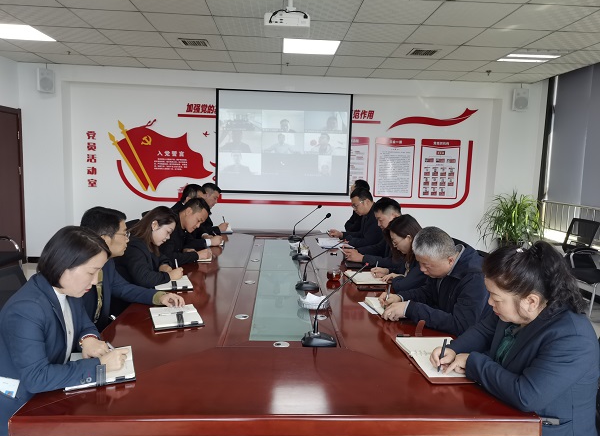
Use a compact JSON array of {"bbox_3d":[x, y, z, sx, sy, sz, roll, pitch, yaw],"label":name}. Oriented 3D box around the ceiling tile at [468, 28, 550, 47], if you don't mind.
[{"bbox_3d":[1.936,-1.693,4.410,0.600,0.020,0.600,1,6,-3],"label":"ceiling tile"}]

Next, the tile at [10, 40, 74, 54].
[{"bbox_3d":[-2.909,-1.950,5.349,0.600,0.020,0.600,1,6,-3],"label":"tile"}]

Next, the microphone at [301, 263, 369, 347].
[{"bbox_3d":[0.149,0.340,1.902,0.280,0.335,0.120,2,6,-3],"label":"microphone"}]

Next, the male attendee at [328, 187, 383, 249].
[{"bbox_3d":[0.600,0.379,4.152,0.700,1.280,0.520,1,6,-11],"label":"male attendee"}]

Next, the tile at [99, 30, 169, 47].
[{"bbox_3d":[-1.688,-1.863,4.843,0.600,0.015,0.600,2,6,-3],"label":"tile"}]

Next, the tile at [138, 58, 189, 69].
[{"bbox_3d":[-1.740,-1.981,6.010,0.600,0.020,0.600,2,6,-3],"label":"tile"}]

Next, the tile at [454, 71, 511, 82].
[{"bbox_3d":[2.453,-1.871,6.224,0.600,0.020,0.600,2,6,-3],"label":"tile"}]

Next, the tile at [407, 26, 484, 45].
[{"bbox_3d":[1.341,-1.708,4.375,0.600,0.020,0.600,2,6,-3],"label":"tile"}]

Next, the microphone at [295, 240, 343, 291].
[{"bbox_3d":[0.117,0.258,2.679,0.273,0.298,0.110,1,6,-3],"label":"microphone"}]

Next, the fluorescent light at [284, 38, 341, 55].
[{"bbox_3d":[0.110,-1.808,4.911,0.600,0.040,0.600,1,6,-3],"label":"fluorescent light"}]

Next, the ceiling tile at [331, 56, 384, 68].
[{"bbox_3d":[0.679,-1.853,5.539,0.600,0.020,0.600,1,6,-3],"label":"ceiling tile"}]

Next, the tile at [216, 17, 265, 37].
[{"bbox_3d":[-0.453,-1.757,4.285,0.600,0.020,0.600,1,6,-3],"label":"tile"}]

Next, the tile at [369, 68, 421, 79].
[{"bbox_3d":[1.253,-1.909,6.186,0.600,0.020,0.636,1,6,-3],"label":"tile"}]

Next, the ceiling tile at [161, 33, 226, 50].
[{"bbox_3d":[-1.089,-1.845,4.871,0.600,0.015,0.600,2,6,-3],"label":"ceiling tile"}]

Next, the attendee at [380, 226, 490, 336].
[{"bbox_3d":[0.694,0.610,2.173,0.680,1.170,0.560,1,6,-10],"label":"attendee"}]

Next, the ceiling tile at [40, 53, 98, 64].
[{"bbox_3d":[-2.944,-2.009,5.947,0.600,0.020,0.600,1,6,-3],"label":"ceiling tile"}]

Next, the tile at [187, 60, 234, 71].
[{"bbox_3d":[-1.141,-1.965,6.041,0.600,0.020,0.600,2,6,-3],"label":"tile"}]

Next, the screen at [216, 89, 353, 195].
[{"bbox_3d":[-0.217,-1.043,6.589,1.887,1.430,0.040,1,6,-3],"label":"screen"}]

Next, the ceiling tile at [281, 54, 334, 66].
[{"bbox_3d":[0.086,-1.869,5.506,0.600,0.020,0.600,2,6,-3],"label":"ceiling tile"}]

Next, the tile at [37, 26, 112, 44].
[{"bbox_3d":[-2.280,-1.869,4.785,0.600,0.020,0.600,1,6,-3],"label":"tile"}]

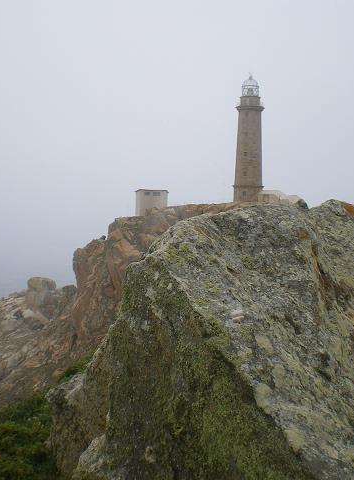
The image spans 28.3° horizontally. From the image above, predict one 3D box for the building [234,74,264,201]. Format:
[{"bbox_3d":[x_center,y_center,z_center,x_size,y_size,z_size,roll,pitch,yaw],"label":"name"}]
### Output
[{"bbox_3d":[14.860,-20.840,145.000,6.200,26.500,6.200,1,-1,5],"label":"building"}]

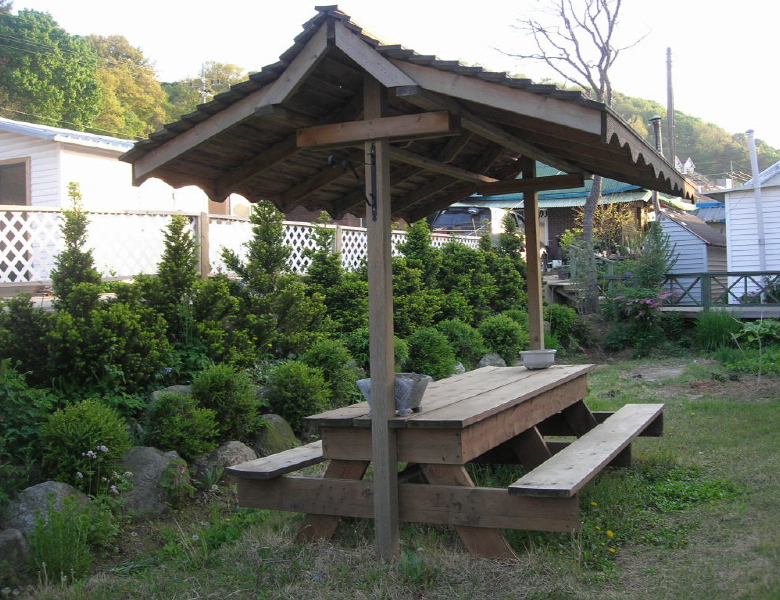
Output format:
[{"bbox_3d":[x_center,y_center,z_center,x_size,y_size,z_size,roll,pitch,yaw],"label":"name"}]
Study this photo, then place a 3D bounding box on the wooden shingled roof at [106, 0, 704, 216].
[{"bbox_3d":[0.501,-1.029,5.743,2.622,0.794,3.589,-2,0,26],"label":"wooden shingled roof"}]

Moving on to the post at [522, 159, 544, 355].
[{"bbox_3d":[1.249,0.051,7.508,0.094,2.548,0.094,-2,0,25],"label":"post"}]

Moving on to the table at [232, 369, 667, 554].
[{"bbox_3d":[0.651,0.976,6.082,1.989,0.740,3.311,-2,0,25],"label":"table"}]

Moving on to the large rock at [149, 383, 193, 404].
[{"bbox_3d":[-1.865,0.852,7.600,0.500,0.270,0.380,-2,0,-14],"label":"large rock"}]

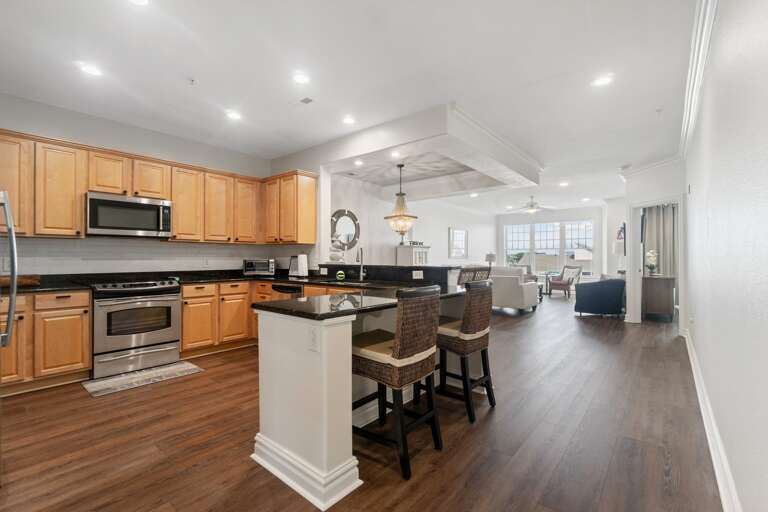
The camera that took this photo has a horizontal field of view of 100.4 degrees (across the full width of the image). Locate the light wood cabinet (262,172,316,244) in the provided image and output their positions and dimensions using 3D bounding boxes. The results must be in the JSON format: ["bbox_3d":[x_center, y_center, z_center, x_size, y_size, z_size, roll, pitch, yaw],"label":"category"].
[{"bbox_3d":[-1.381,-0.644,4.573,0.920,0.940,0.360,0,-1,41],"label":"light wood cabinet"}]

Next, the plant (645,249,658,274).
[{"bbox_3d":[5.356,0.116,6.400,0.250,0.510,0.240,-1,-1,41],"label":"plant"}]

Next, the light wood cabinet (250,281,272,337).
[{"bbox_3d":[-1.394,0.793,4.349,0.580,0.880,0.600,-1,-1,41],"label":"light wood cabinet"}]

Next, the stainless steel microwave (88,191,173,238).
[{"bbox_3d":[-2.946,-0.433,3.709,0.400,0.425,0.756,-1,-1,41],"label":"stainless steel microwave"}]

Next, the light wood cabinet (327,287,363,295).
[{"bbox_3d":[-0.218,0.720,3.382,0.540,0.780,0.580,0,-1,41],"label":"light wood cabinet"}]

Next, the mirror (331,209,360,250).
[{"bbox_3d":[-0.761,-0.517,6.412,0.050,0.810,0.810,-1,-1,41],"label":"mirror"}]

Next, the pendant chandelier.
[{"bbox_3d":[0.301,-0.880,5.662,0.590,1.390,0.590,0,0,0],"label":"pendant chandelier"}]

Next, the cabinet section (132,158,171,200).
[{"bbox_3d":[-2.847,-0.880,3.876,0.335,0.420,0.381,0,0,41],"label":"cabinet section"}]

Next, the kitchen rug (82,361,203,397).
[{"bbox_3d":[-2.399,1.221,3.243,0.460,0.012,0.880,-1,-1,41],"label":"kitchen rug"}]

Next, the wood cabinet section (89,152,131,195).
[{"bbox_3d":[-3.099,-0.880,3.590,0.335,0.420,0.381,0,0,41],"label":"wood cabinet section"}]

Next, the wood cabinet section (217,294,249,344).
[{"bbox_3d":[-2.192,0.805,4.397,0.600,0.630,0.403,0,0,41],"label":"wood cabinet section"}]

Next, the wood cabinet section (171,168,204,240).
[{"bbox_3d":[-2.597,-0.635,4.160,0.335,0.910,0.377,0,0,41],"label":"wood cabinet section"}]

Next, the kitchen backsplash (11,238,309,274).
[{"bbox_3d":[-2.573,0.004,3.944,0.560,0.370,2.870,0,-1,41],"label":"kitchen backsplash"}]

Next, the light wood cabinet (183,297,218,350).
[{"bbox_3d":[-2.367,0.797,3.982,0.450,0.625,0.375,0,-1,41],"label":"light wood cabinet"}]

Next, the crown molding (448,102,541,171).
[{"bbox_3d":[1.804,-1.516,4.577,0.110,0.120,3.300,0,-1,41],"label":"crown molding"}]

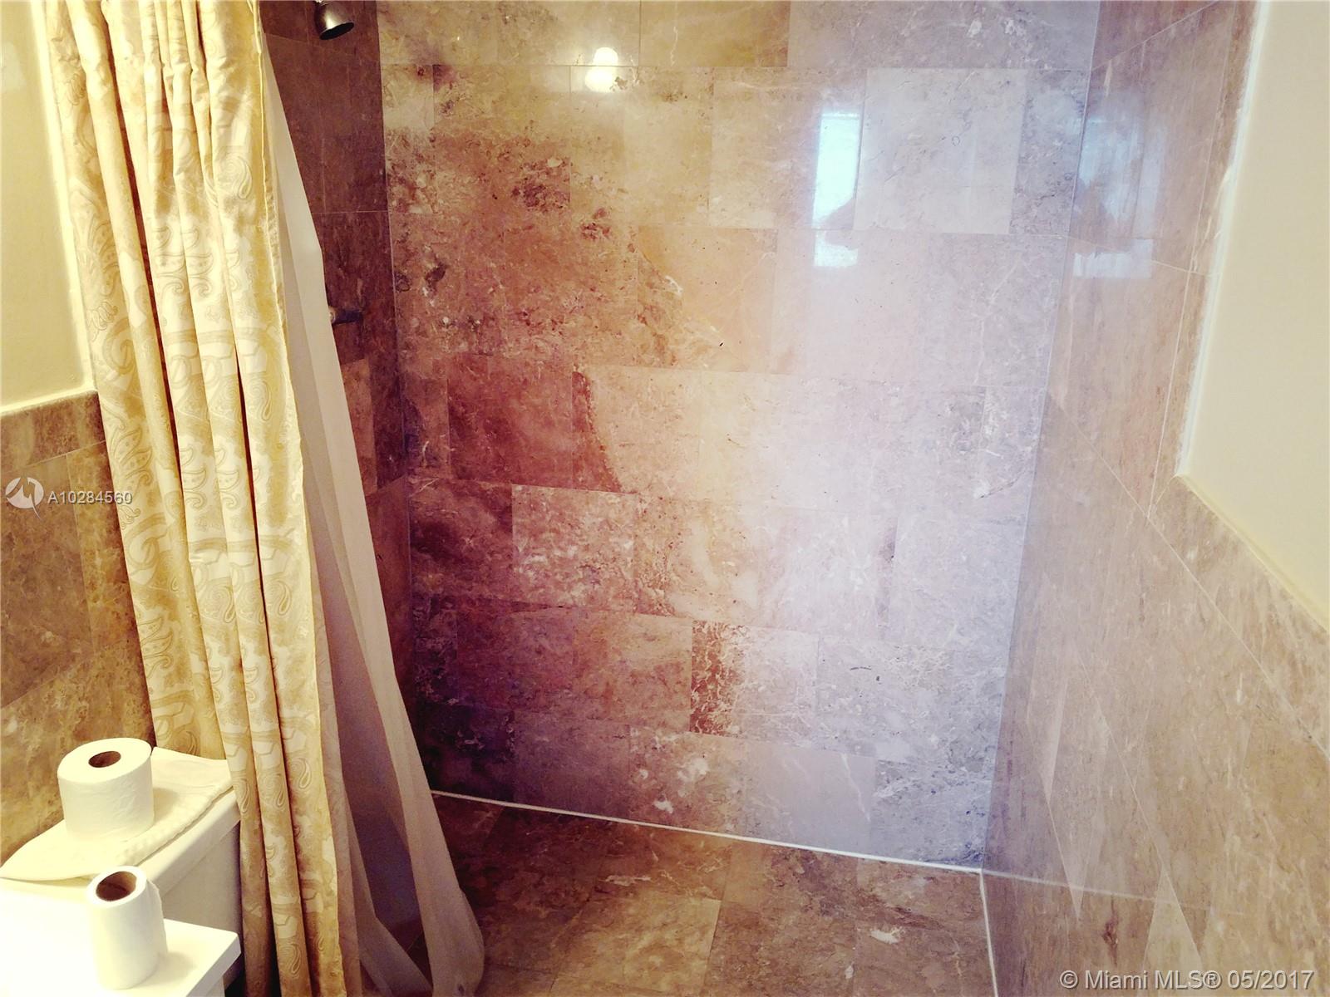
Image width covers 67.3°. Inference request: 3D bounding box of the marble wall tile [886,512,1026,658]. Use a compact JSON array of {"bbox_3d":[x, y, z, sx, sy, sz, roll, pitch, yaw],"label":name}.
[{"bbox_3d":[0.652,0.197,2.239,0.271,0.305,0.012,5,18,11],"label":"marble wall tile"}]

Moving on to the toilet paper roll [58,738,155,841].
[{"bbox_3d":[-0.796,0.415,1.431,0.114,0.096,0.114,1,18,0],"label":"toilet paper roll"}]

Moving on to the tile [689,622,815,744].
[{"bbox_3d":[0.218,0.451,2.442,0.305,0.306,0.014,5,18,10],"label":"tile"}]

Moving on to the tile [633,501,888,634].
[{"bbox_3d":[0.221,0.160,2.323,0.610,0.305,0.012,5,18,11],"label":"tile"}]

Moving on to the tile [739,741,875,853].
[{"bbox_3d":[0.357,0.743,2.474,0.305,0.282,0.012,5,18,11],"label":"tile"}]

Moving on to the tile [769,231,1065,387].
[{"bbox_3d":[0.517,-0.398,2.084,0.576,0.305,0.012,5,18,11],"label":"tile"}]

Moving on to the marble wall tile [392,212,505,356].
[{"bbox_3d":[-0.491,-0.483,2.292,0.268,0.308,0.014,5,18,10],"label":"marble wall tile"}]

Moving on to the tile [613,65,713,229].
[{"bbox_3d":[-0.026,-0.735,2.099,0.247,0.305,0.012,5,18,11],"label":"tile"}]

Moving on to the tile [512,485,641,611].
[{"bbox_3d":[-0.224,0.124,2.428,0.305,0.305,0.014,5,18,10],"label":"tile"}]

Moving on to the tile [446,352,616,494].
[{"bbox_3d":[-0.331,-0.178,2.340,0.375,0.305,0.012,5,18,11],"label":"tile"}]

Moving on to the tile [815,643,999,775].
[{"bbox_3d":[0.579,0.480,2.378,0.430,0.306,0.014,5,18,10],"label":"tile"}]

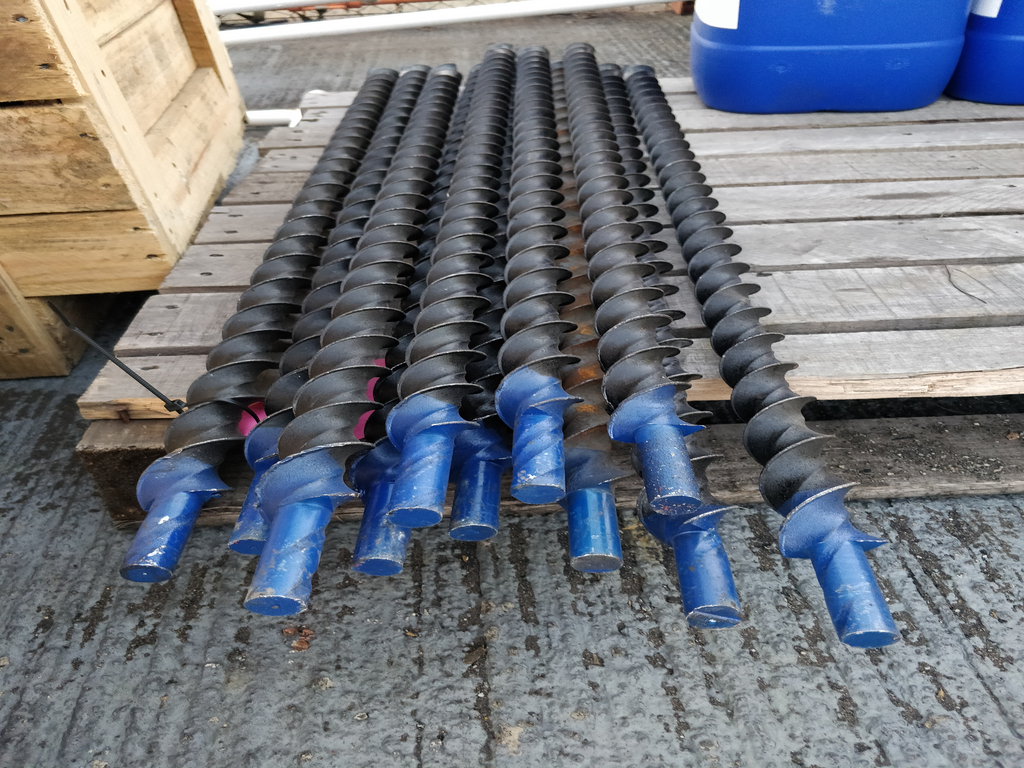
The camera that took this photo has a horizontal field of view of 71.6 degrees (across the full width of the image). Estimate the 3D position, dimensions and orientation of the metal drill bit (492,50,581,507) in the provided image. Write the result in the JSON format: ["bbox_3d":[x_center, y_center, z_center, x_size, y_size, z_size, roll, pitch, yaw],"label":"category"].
[{"bbox_3d":[0.030,-0.253,0.900,0.068,0.068,1.030,-1,40,2],"label":"metal drill bit"}]

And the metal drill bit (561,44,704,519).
[{"bbox_3d":[0.117,-0.249,0.879,0.068,0.068,1.030,-1,40,1],"label":"metal drill bit"}]

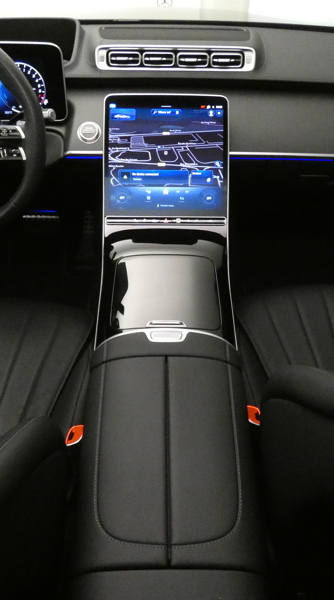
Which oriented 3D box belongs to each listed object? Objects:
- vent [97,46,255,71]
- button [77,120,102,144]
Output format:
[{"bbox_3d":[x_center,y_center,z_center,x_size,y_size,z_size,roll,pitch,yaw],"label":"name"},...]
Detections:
[{"bbox_3d":[0.021,-0.546,1.052,0.355,0.055,0.040,1,14,0],"label":"vent"},{"bbox_3d":[-0.173,-0.373,1.030,0.053,0.053,0.020,1,-7,0],"label":"button"}]

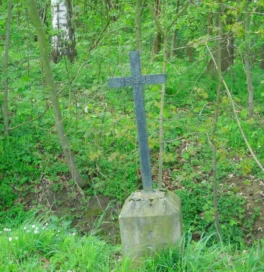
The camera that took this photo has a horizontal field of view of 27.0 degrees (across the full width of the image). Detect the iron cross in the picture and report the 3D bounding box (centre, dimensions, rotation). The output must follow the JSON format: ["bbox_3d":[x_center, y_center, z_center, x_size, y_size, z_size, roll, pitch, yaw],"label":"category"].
[{"bbox_3d":[0.082,-0.107,4.580,0.476,1.183,0.035,-5,7,8],"label":"iron cross"}]

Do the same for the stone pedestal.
[{"bbox_3d":[0.178,0.715,4.629,0.480,0.448,0.480,-5,7,8],"label":"stone pedestal"}]

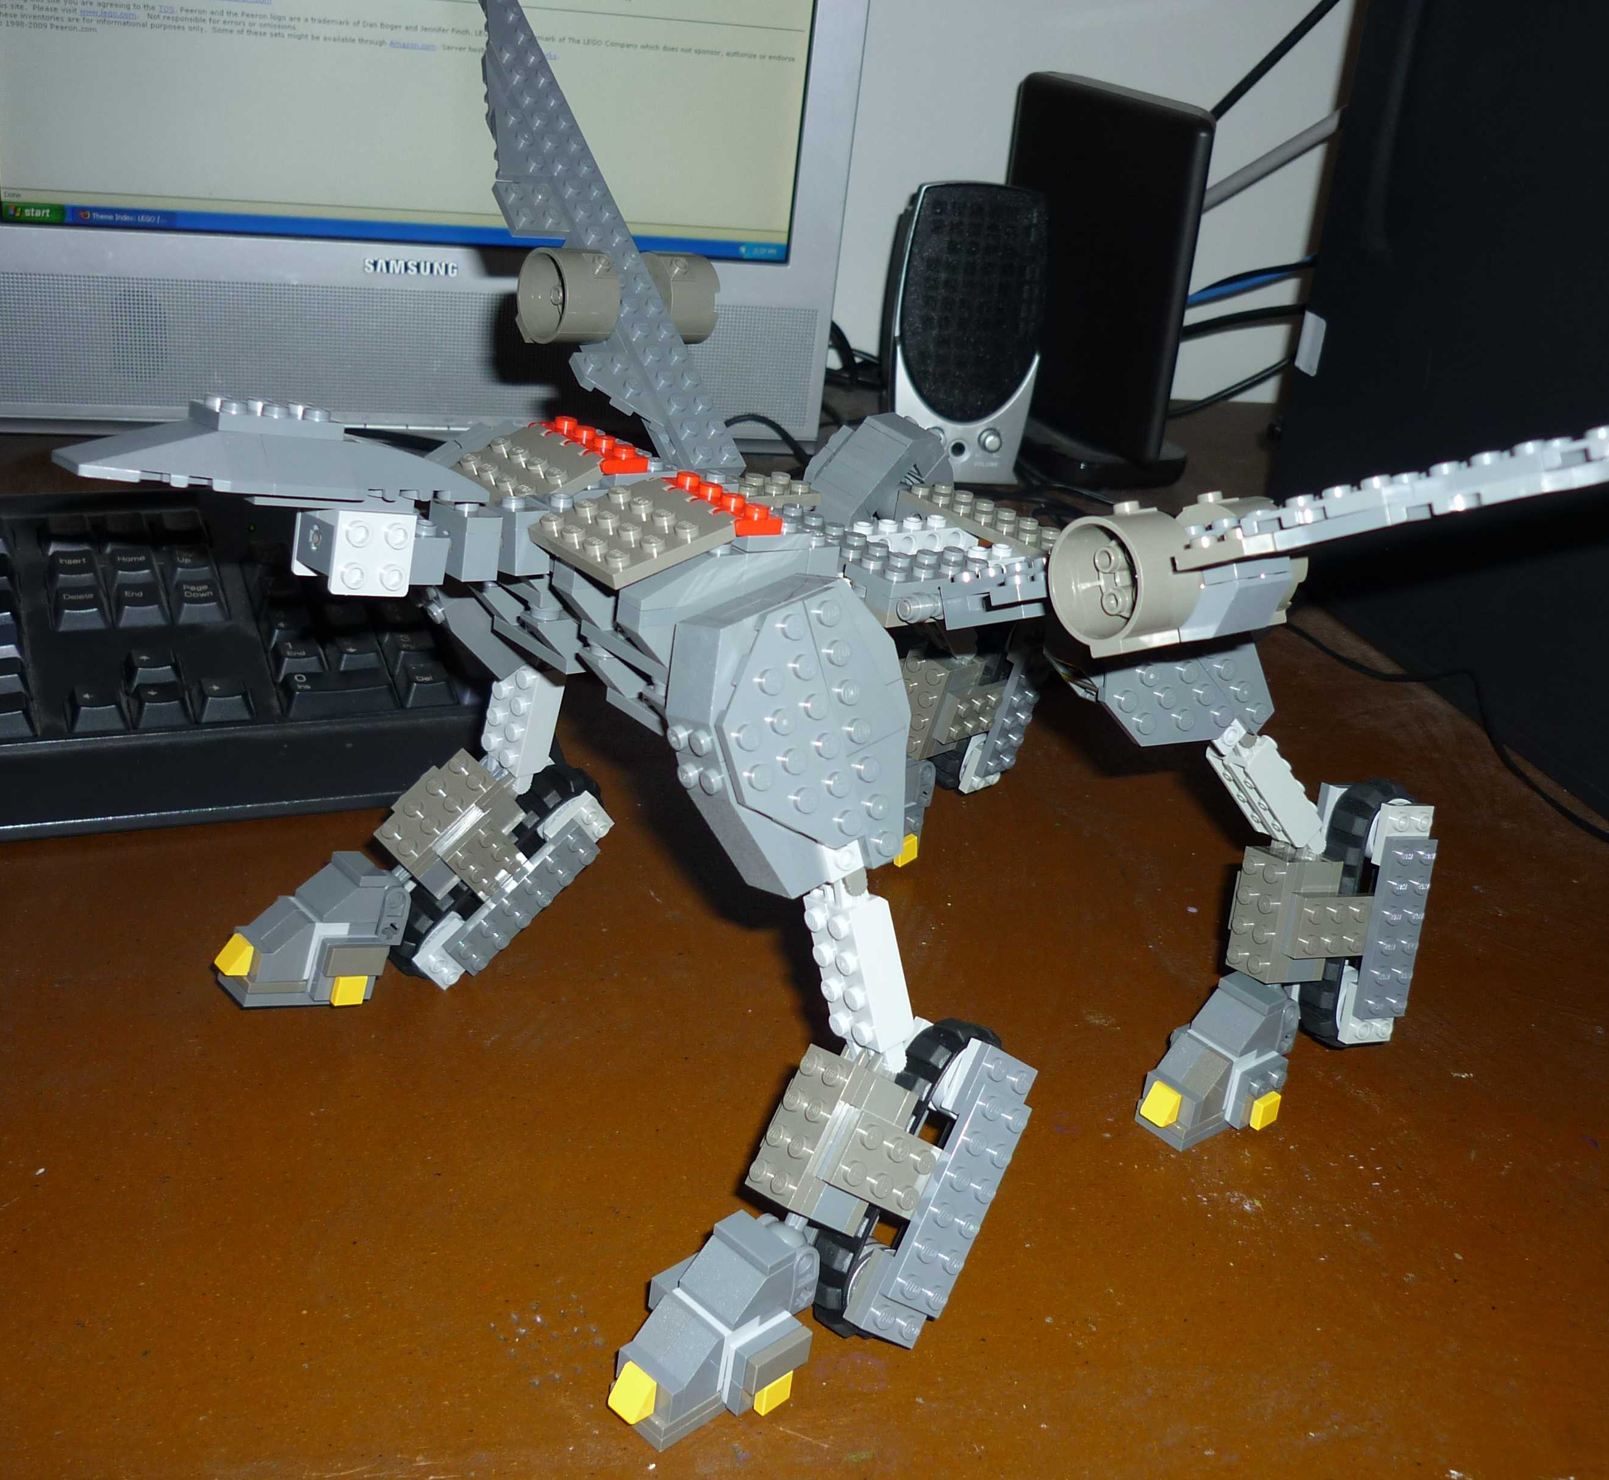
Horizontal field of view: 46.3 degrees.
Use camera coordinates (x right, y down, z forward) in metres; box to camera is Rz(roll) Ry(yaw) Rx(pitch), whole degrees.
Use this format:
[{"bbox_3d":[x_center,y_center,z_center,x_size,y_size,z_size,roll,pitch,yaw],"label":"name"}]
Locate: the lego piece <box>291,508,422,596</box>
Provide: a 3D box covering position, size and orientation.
[{"bbox_3d":[-0.085,-0.037,0.358,0.017,0.017,0.018,-1,18,-39],"label":"lego piece"}]

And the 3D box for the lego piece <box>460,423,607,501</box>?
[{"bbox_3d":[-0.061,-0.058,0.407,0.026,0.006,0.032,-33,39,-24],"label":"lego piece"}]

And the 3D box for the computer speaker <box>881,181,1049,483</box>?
[{"bbox_3d":[0.089,-0.227,1.017,0.079,0.160,0.080,2,25,-8],"label":"computer speaker"}]

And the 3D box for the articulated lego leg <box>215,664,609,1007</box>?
[{"bbox_3d":[-0.100,0.023,0.496,0.104,0.101,0.048,-5,27,-22],"label":"articulated lego leg"}]

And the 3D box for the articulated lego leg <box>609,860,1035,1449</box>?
[{"bbox_3d":[0.009,0.081,0.382,0.044,0.112,0.096,27,32,38],"label":"articulated lego leg"}]

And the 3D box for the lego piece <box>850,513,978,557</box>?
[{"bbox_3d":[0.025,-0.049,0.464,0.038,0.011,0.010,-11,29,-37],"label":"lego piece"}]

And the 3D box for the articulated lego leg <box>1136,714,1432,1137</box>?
[{"bbox_3d":[0.128,0.049,0.482,0.080,0.110,0.044,-16,33,-40],"label":"articulated lego leg"}]

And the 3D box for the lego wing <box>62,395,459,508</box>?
[{"bbox_3d":[-0.099,-0.054,0.340,0.072,0.013,0.035,-4,21,-42],"label":"lego wing"}]

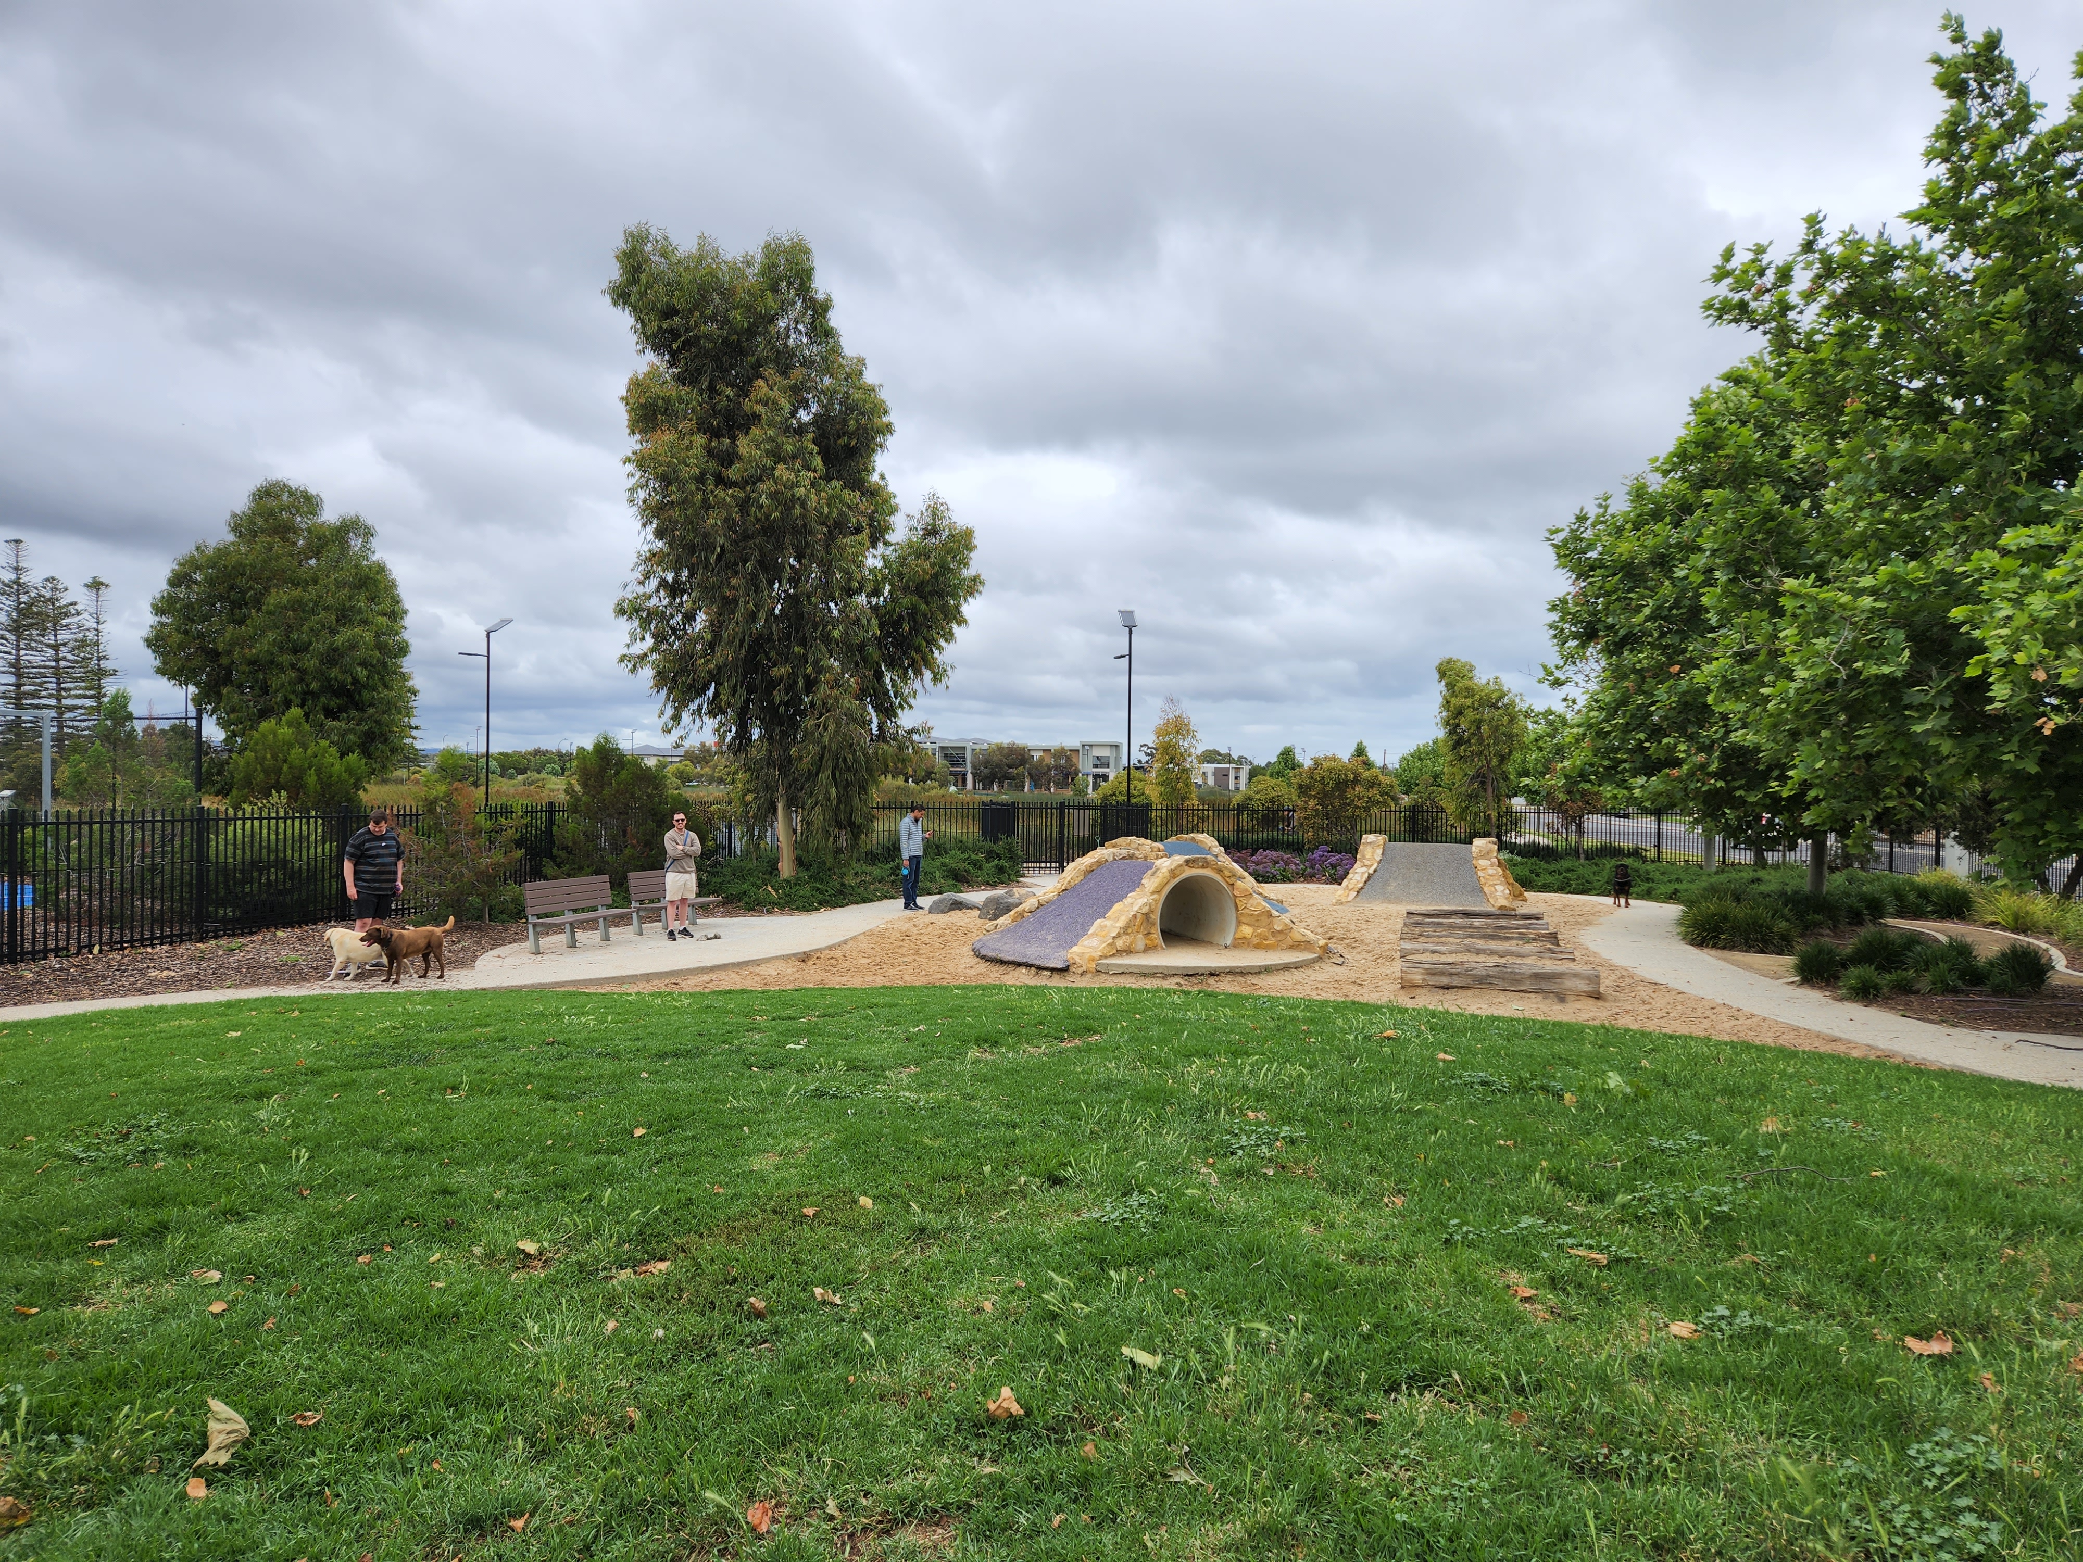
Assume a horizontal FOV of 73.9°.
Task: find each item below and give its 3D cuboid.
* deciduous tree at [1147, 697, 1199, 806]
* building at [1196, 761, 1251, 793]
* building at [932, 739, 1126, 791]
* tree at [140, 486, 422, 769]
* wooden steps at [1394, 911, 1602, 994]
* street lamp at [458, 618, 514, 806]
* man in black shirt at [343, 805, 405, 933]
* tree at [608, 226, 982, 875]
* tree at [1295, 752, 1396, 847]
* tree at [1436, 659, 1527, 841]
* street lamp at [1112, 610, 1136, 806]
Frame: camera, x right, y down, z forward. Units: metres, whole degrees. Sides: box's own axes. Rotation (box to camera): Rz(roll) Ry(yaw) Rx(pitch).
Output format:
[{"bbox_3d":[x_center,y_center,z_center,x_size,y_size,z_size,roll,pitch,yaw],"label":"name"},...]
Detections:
[{"bbox_3d":[3.948,-0.047,42.017,1.600,4.993,1.600,1,0,0],"label":"deciduous tree"},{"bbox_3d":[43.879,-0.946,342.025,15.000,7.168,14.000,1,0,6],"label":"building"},{"bbox_3d":[-2.298,-2.107,233.032,33.000,9.014,16.000,1,0,6],"label":"building"},{"bbox_3d":[-23.148,-3.530,42.039,7.500,11.162,7.300,0,0,-32],"label":"tree"},{"bbox_3d":[5.639,2.089,17.673,1.976,0.380,6.600,1,0,15],"label":"wooden steps"},{"bbox_3d":[-16.477,-1.345,41.024,1.600,6.952,0.600,1,0,-18],"label":"street lamp"},{"bbox_3d":[-7.072,1.177,14.656,0.660,1.786,0.420,0,0,-25],"label":"man in black shirt"},{"bbox_3d":[-5.187,-4.685,28.748,7.600,13.612,6.600,1,0,-10],"label":"tree"},{"bbox_3d":[7.334,0.816,33.711,2.450,3.018,2.300,1,0,12],"label":"tree"},{"bbox_3d":[10.879,-0.333,34.319,2.250,5.425,2.200,1,0,18],"label":"tree"},{"bbox_3d":[2.307,-1.216,38.024,0.600,6.951,1.500,0,0,-30],"label":"street lamp"}]

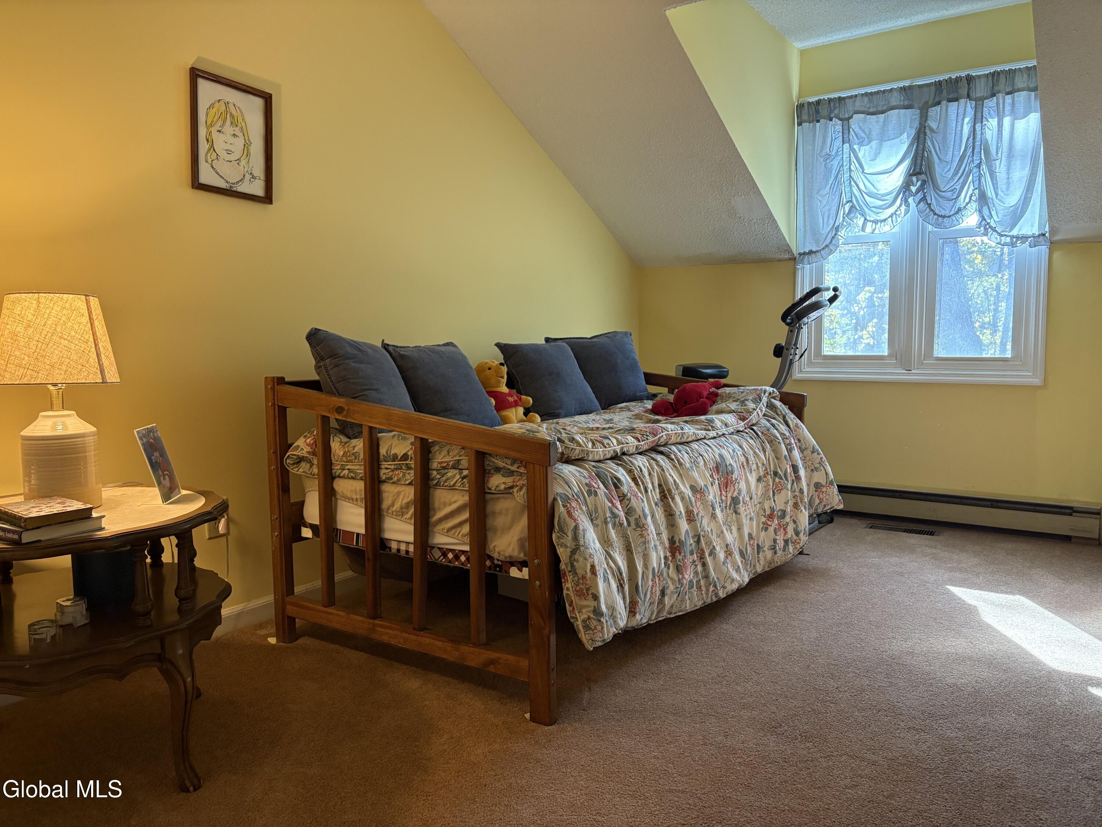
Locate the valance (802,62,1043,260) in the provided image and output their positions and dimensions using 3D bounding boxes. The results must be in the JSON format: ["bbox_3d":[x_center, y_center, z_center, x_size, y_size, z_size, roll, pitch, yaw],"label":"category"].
[{"bbox_3d":[1.794,-1.200,4.103,1.165,0.860,0.100,3,6,33],"label":"valance"}]

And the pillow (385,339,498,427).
[{"bbox_3d":[-0.398,-0.107,3.044,0.150,0.394,0.401,-41,-22,32],"label":"pillow"}]

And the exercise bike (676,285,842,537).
[{"bbox_3d":[1.029,-0.030,4.286,0.870,1.190,0.460,3,6,33],"label":"exercise bike"}]

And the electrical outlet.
[{"bbox_3d":[-1.032,0.326,2.571,0.014,0.117,0.071,3,6,34],"label":"electrical outlet"}]

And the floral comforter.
[{"bbox_3d":[0.198,0.227,3.012,1.185,0.587,1.916,3,6,34],"label":"floral comforter"}]

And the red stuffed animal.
[{"bbox_3d":[0.552,-0.058,3.281,0.220,0.135,0.250,4,7,41],"label":"red stuffed animal"}]

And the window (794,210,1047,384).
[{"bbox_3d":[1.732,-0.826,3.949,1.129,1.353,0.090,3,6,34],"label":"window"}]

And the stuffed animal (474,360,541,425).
[{"bbox_3d":[-0.167,-0.087,3.149,0.200,0.240,0.190,-11,-2,31],"label":"stuffed animal"}]

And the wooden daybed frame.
[{"bbox_3d":[0.120,0.245,3.035,1.030,0.816,1.945,3,6,34],"label":"wooden daybed frame"}]

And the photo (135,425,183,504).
[{"bbox_3d":[-0.920,0.118,1.933,0.016,0.178,0.129,-19,7,-5],"label":"photo"}]

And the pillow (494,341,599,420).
[{"bbox_3d":[0.001,-0.154,3.522,0.412,0.397,0.150,-6,-31,-45],"label":"pillow"}]

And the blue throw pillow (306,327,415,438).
[{"bbox_3d":[-0.628,-0.102,2.870,0.150,0.390,0.402,-30,-11,23],"label":"blue throw pillow"}]

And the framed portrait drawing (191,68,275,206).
[{"bbox_3d":[-1.015,-0.874,2.650,0.022,0.360,0.292,3,6,33],"label":"framed portrait drawing"}]

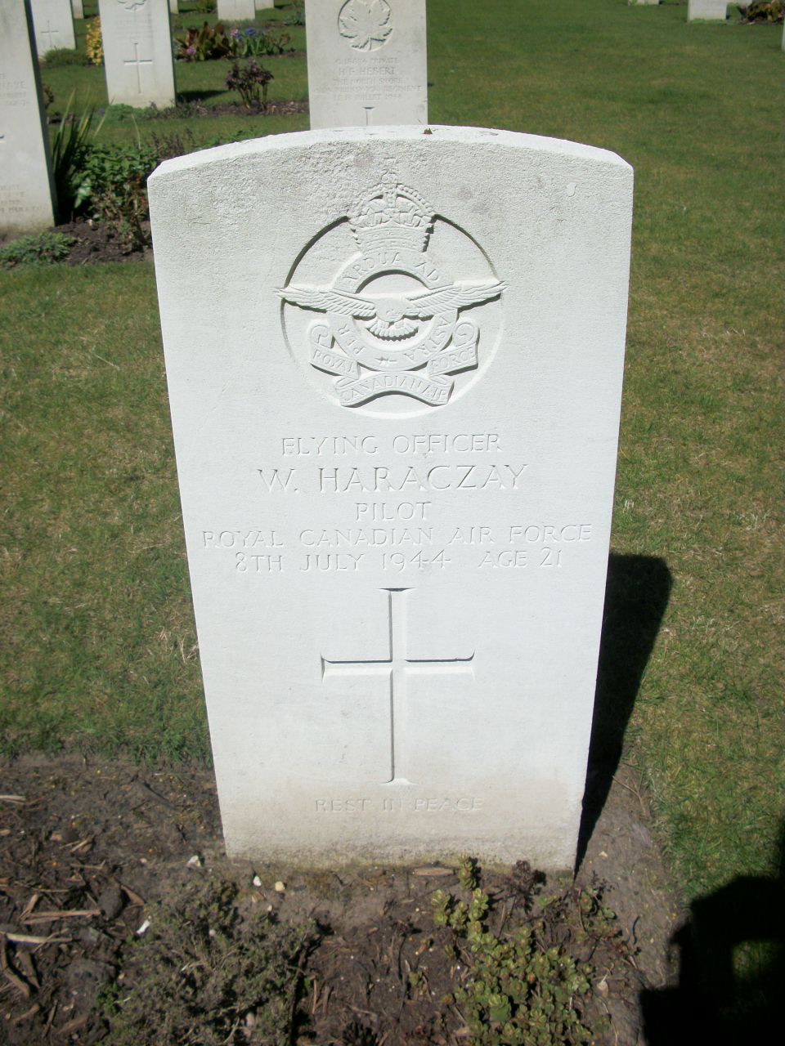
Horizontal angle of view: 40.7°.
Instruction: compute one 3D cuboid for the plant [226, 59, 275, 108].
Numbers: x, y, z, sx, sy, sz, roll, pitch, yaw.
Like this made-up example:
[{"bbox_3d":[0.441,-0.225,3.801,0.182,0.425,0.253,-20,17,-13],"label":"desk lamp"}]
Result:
[{"bbox_3d":[-0.780,-2.379,5.750,0.260,0.250,0.240,1,29,3],"label":"plant"}]

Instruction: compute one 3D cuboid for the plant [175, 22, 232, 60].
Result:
[{"bbox_3d":[-1.374,-3.524,7.750,0.410,0.270,0.320,1,29,3],"label":"plant"}]

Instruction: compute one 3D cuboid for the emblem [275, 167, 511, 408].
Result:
[{"bbox_3d":[-0.001,-0.186,0.854,0.182,0.193,0.015,1,27,4],"label":"emblem"}]

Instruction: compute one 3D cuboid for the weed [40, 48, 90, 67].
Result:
[{"bbox_3d":[-2.445,-3.476,7.900,0.340,0.130,0.280,1,29,3],"label":"weed"}]

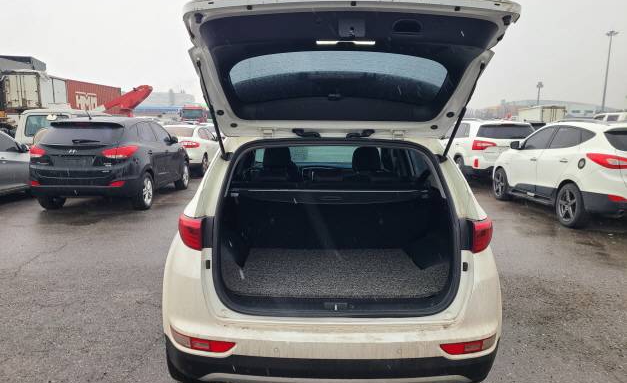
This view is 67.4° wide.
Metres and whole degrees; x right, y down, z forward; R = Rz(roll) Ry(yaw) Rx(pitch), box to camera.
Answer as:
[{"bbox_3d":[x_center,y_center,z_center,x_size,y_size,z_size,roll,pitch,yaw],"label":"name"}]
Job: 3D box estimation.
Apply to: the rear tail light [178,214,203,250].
[{"bbox_3d":[-0.606,0.207,2.326,0.160,0.155,0.200,1,8,0],"label":"rear tail light"}]

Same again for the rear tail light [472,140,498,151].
[{"bbox_3d":[4.129,-1.139,11.472,0.550,0.260,0.280,1,8,0],"label":"rear tail light"}]

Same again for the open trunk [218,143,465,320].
[{"bbox_3d":[0.106,0.134,2.584,1.145,0.785,0.950,1,8,0],"label":"open trunk"}]

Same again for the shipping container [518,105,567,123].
[{"bbox_3d":[22.123,-7.029,46.138,2.300,2.350,5.400,1,8,0],"label":"shipping container"}]

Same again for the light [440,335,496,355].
[{"bbox_3d":[0.747,0.710,2.241,0.326,0.090,0.180,1,8,0],"label":"light"}]

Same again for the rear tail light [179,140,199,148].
[{"bbox_3d":[-3.504,-1.351,13.271,0.480,0.200,0.280,1,8,0],"label":"rear tail light"}]

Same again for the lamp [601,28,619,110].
[{"bbox_3d":[54.799,-20.375,87.883,2.400,18.660,2.400,1,8,0],"label":"lamp"}]

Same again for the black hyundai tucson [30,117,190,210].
[{"bbox_3d":[-3.863,-0.677,9.608,1.820,1.660,4.410,0,8,-1],"label":"black hyundai tucson"}]

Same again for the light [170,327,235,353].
[{"bbox_3d":[-0.527,0.698,2.237,0.326,0.090,0.180,1,8,0],"label":"light"}]

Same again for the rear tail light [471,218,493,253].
[{"bbox_3d":[0.831,0.219,2.330,0.165,0.155,0.200,1,8,0],"label":"rear tail light"}]

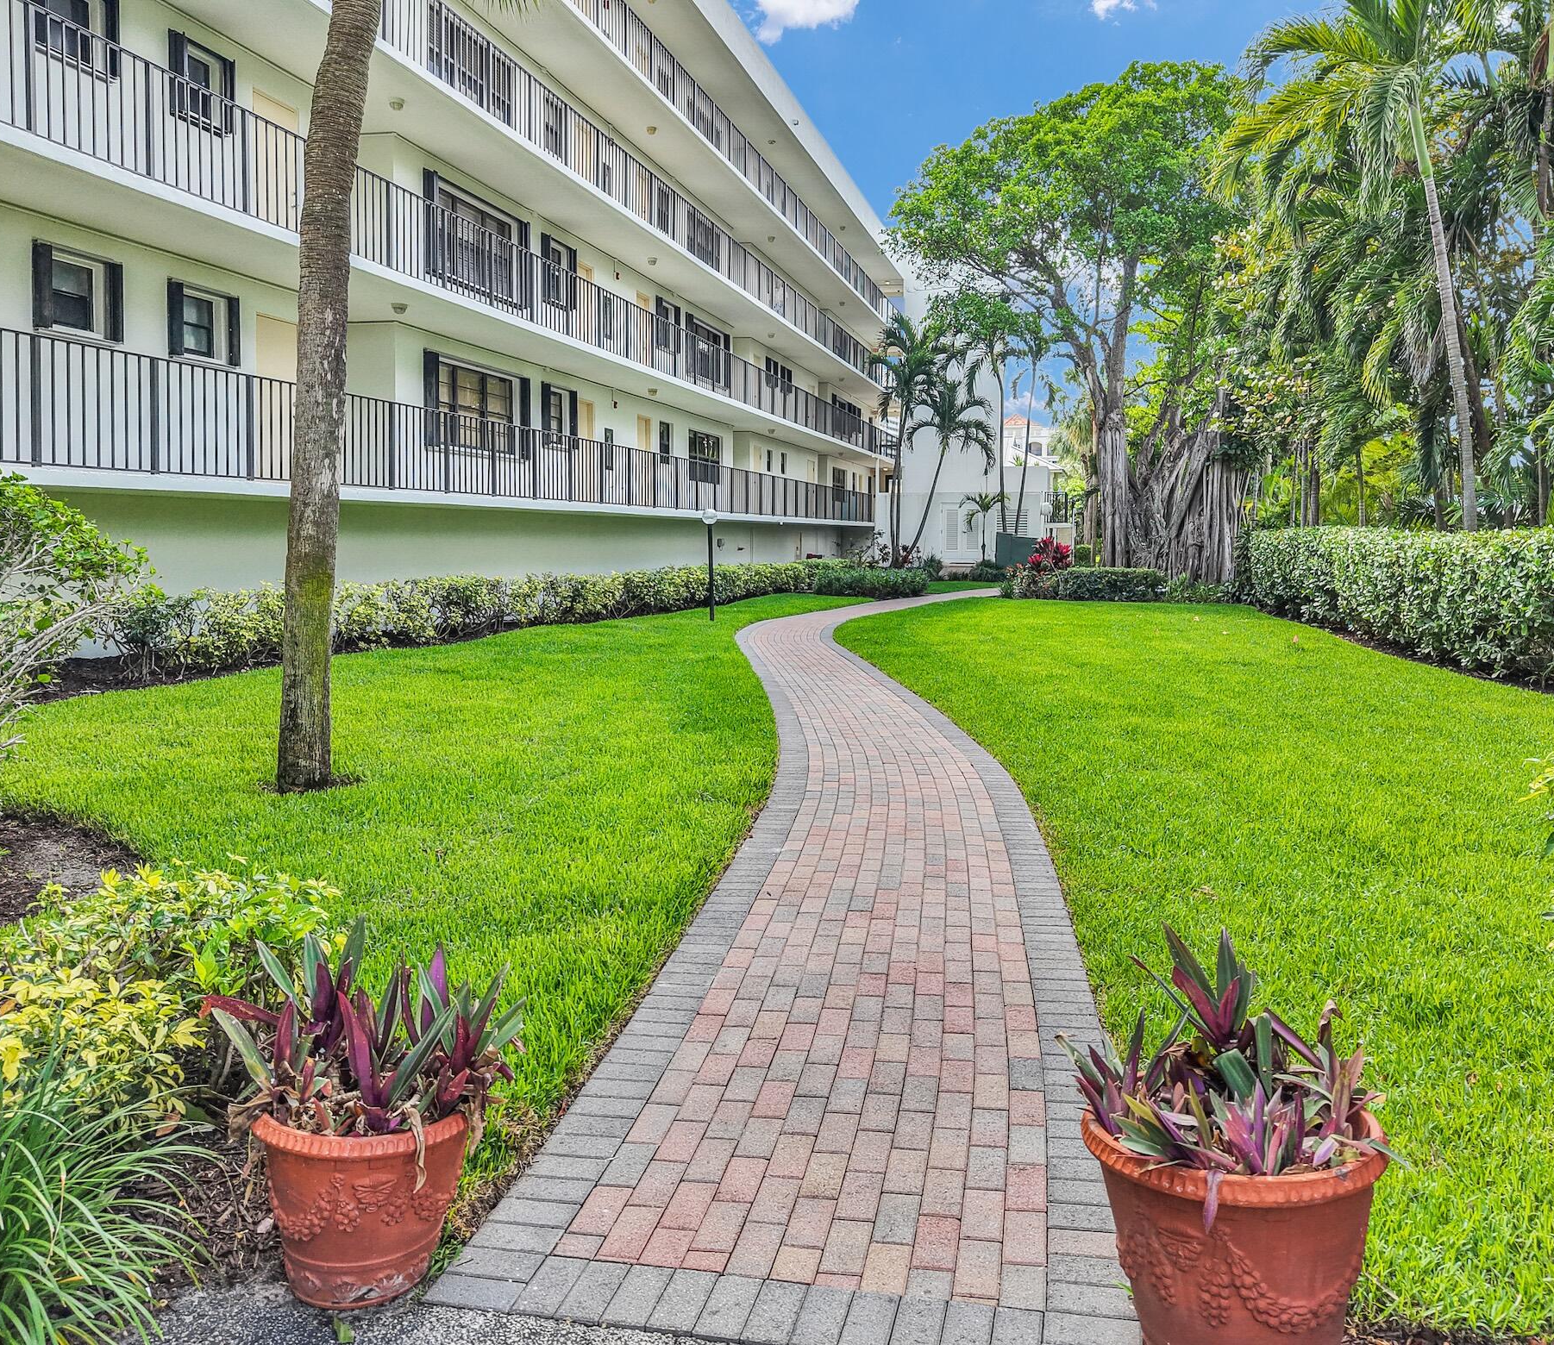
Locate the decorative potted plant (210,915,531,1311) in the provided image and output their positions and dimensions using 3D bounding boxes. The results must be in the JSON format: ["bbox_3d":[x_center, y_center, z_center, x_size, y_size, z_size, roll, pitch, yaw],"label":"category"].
[{"bbox_3d":[-0.870,0.894,2.636,0.610,0.760,0.580,-2,6,-19],"label":"decorative potted plant"}]

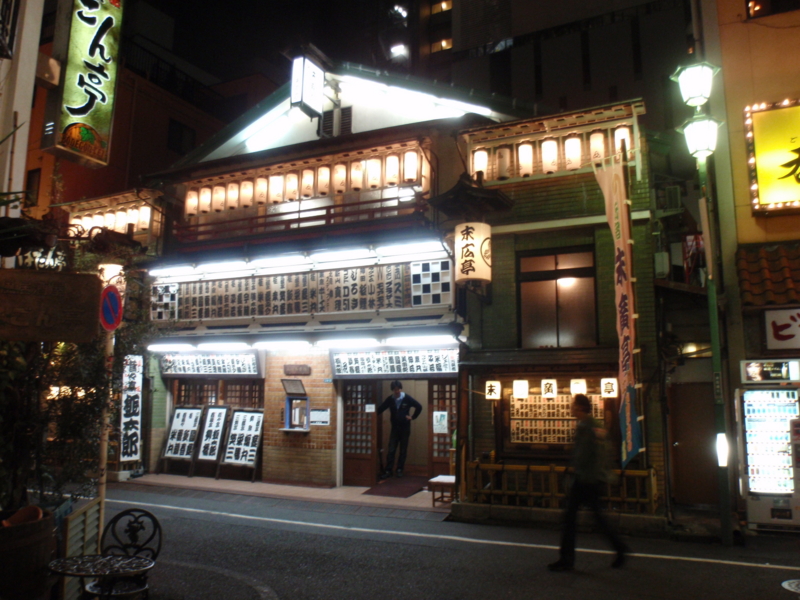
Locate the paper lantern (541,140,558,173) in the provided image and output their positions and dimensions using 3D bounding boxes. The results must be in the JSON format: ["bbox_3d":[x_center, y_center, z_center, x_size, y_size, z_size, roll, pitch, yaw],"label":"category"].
[{"bbox_3d":[2.221,-2.133,9.583,0.215,0.500,0.215,-4,-8,25],"label":"paper lantern"}]

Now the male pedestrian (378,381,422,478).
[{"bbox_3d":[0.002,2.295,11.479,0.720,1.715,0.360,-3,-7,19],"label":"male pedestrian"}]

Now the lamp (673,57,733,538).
[{"bbox_3d":[3.536,-0.093,7.361,0.560,5.540,0.560,-4,-8,25],"label":"lamp"}]

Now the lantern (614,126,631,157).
[{"bbox_3d":[3.152,-2.202,9.158,0.215,0.500,0.215,-4,-8,25],"label":"lantern"}]

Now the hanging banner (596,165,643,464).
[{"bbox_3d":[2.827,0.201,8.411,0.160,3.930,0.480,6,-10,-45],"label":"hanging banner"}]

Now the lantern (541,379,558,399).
[{"bbox_3d":[2.044,1.211,8.834,0.200,0.259,0.200,-4,-8,25],"label":"lantern"}]

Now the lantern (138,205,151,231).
[{"bbox_3d":[-5.159,-1.670,13.098,0.243,0.516,0.243,-4,-9,25],"label":"lantern"}]

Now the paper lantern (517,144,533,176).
[{"bbox_3d":[1.891,-2.131,9.827,0.243,0.516,0.243,-4,-9,25],"label":"paper lantern"}]

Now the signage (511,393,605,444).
[{"bbox_3d":[2.255,1.708,9.355,1.310,0.688,0.051,-4,-9,25],"label":"signage"}]

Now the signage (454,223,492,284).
[{"bbox_3d":[1.055,-0.670,9.380,0.536,0.810,0.536,0,-9,0],"label":"signage"}]

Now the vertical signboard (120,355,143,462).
[{"bbox_3d":[-5.050,2.030,12.199,0.347,1.948,0.080,2,-7,-23],"label":"vertical signboard"}]

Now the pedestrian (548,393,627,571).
[{"bbox_3d":[1.862,1.804,6.527,0.759,1.721,0.506,-2,-9,12],"label":"pedestrian"}]

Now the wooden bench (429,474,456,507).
[{"bbox_3d":[0.714,2.802,9.501,0.445,0.359,0.648,-2,-9,17],"label":"wooden bench"}]

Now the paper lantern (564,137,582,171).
[{"bbox_3d":[2.549,-2.151,9.518,0.243,0.516,0.243,-4,-9,25],"label":"paper lantern"}]

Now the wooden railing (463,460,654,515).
[{"bbox_3d":[1.981,2.360,8.231,2.389,0.530,0.140,-4,-8,25],"label":"wooden railing"}]

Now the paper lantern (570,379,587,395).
[{"bbox_3d":[2.387,1.179,8.638,0.218,0.258,0.218,-4,-9,25],"label":"paper lantern"}]

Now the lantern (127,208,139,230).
[{"bbox_3d":[-5.391,-1.626,13.066,0.215,0.500,0.215,-4,-8,25],"label":"lantern"}]

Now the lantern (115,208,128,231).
[{"bbox_3d":[-5.757,-1.643,13.377,0.243,0.516,0.243,-4,-9,25],"label":"lantern"}]

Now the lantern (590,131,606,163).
[{"bbox_3d":[2.838,-2.182,9.302,0.215,0.500,0.215,-4,-8,25],"label":"lantern"}]

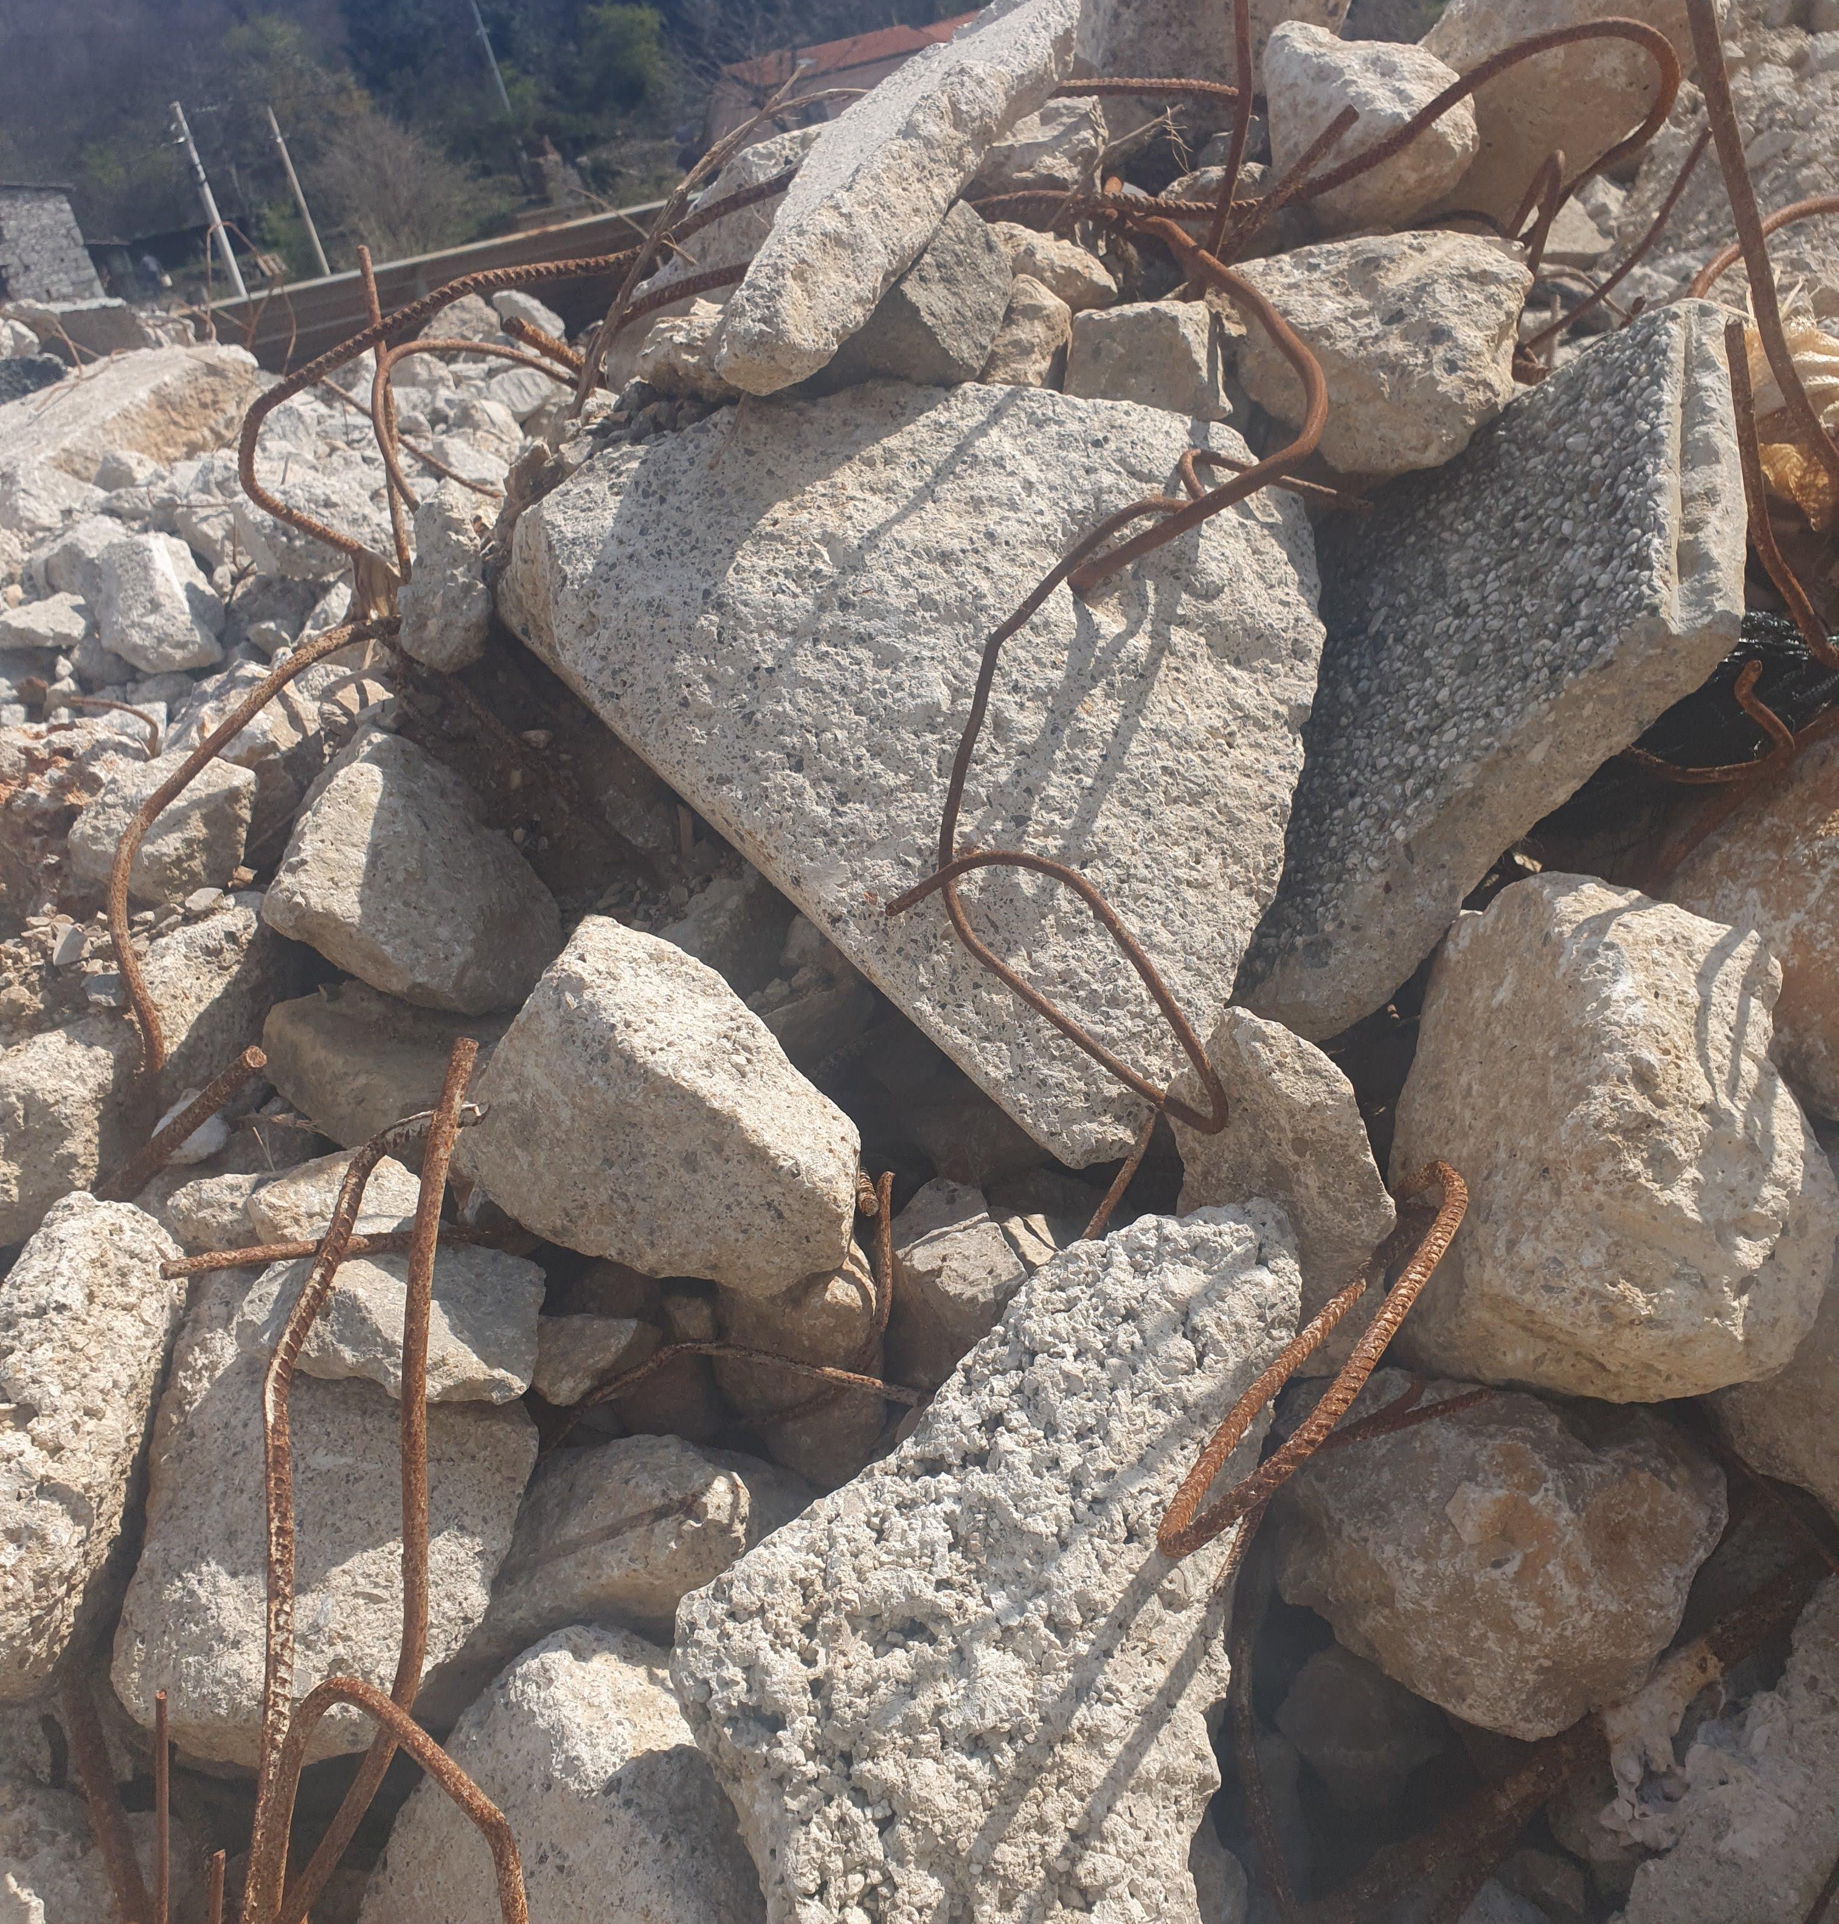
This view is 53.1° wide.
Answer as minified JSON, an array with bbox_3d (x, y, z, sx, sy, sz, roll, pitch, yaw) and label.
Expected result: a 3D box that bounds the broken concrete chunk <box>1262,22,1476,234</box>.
[{"bbox_3d":[0.476,-0.881,1.950,0.215,0.220,0.200,-10,18,18],"label":"broken concrete chunk"}]

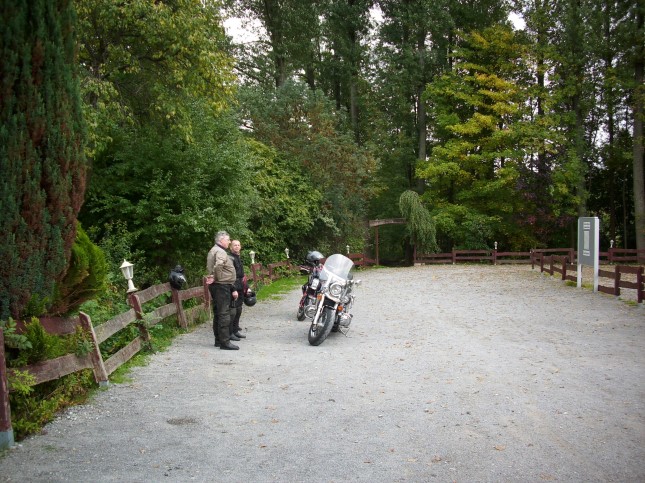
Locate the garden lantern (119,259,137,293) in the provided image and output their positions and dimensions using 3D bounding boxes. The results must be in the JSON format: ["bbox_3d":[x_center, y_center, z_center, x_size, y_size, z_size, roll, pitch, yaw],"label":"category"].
[{"bbox_3d":[-2.940,0.515,8.700,0.210,0.500,0.210,-10,0,0],"label":"garden lantern"}]

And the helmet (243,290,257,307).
[{"bbox_3d":[-1.280,1.000,10.100,0.250,0.260,0.310,5,-28,-10],"label":"helmet"}]

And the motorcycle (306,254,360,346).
[{"bbox_3d":[0.220,0.930,9.870,0.900,1.400,2.350,5,0,17],"label":"motorcycle"}]

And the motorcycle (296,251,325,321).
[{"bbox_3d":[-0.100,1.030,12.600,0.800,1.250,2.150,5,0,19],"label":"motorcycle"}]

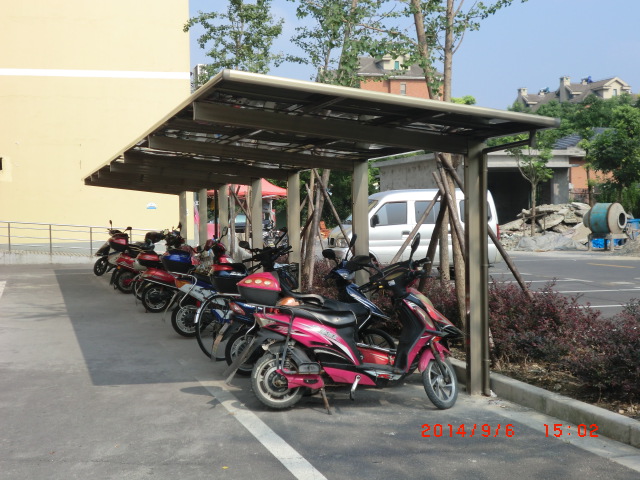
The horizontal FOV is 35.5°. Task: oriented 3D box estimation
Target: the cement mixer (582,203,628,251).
[{"bbox_3d":[10.094,-0.487,35.300,1.500,1.680,1.200,1,2,45],"label":"cement mixer"}]

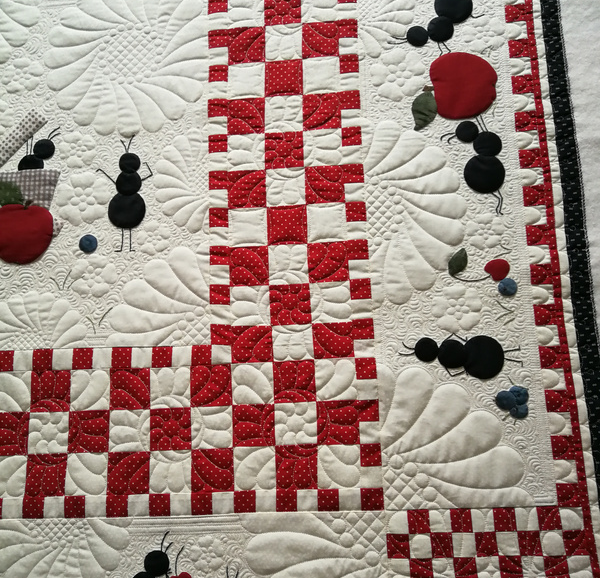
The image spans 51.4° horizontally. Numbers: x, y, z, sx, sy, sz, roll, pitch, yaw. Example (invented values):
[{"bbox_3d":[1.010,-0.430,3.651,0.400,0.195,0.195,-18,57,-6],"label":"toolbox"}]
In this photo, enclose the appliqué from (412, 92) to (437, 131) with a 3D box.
[{"bbox_3d":[0.163,-0.232,0.811,0.032,0.004,0.053,-2,81,3],"label":"appliqué"}]

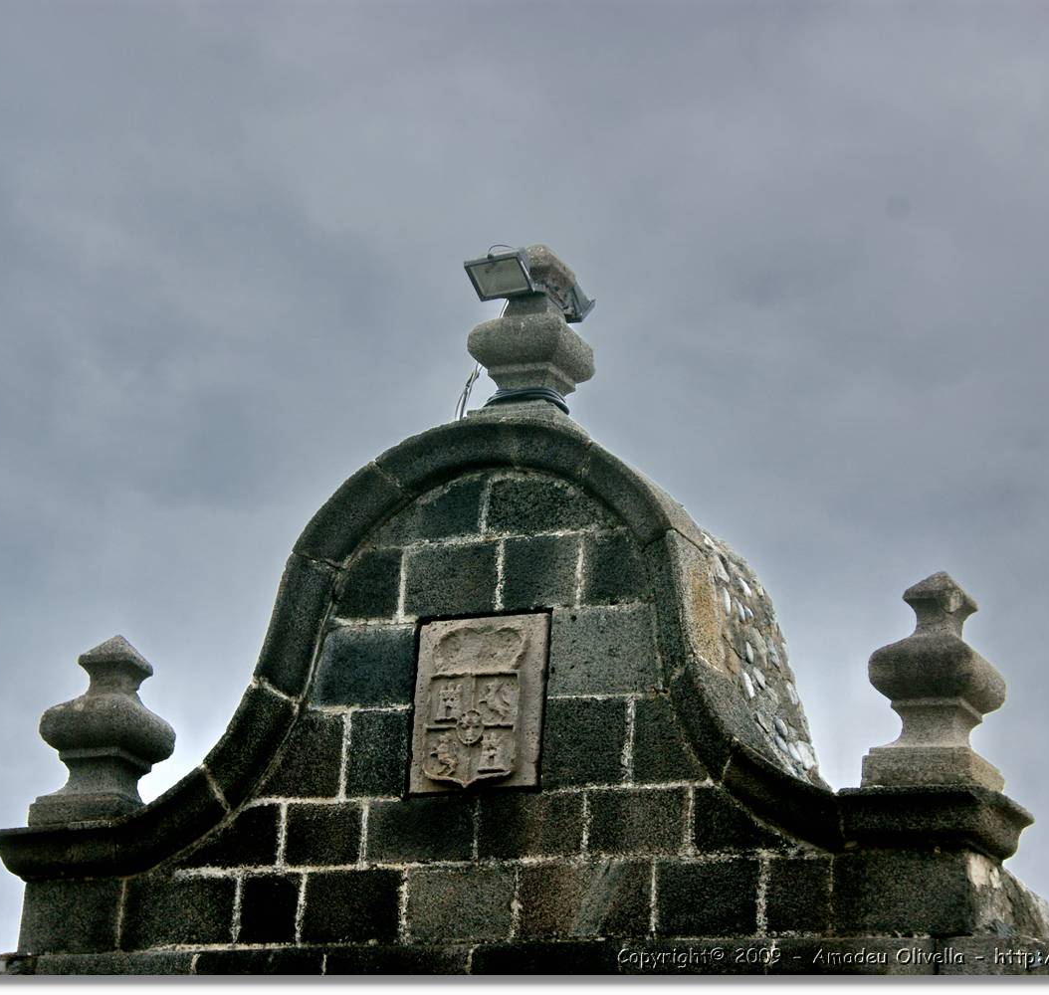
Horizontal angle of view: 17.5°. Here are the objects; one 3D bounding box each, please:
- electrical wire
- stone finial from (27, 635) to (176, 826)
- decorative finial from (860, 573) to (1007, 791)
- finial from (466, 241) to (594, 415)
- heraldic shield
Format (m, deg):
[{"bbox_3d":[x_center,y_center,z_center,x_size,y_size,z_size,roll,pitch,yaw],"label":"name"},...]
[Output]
[{"bbox_3d":[-0.181,-0.577,14.212,0.274,0.452,0.125,-5,-20,25],"label":"electrical wire"},{"bbox_3d":[-1.730,0.995,14.174,0.431,0.879,0.431,-5,-20,25],"label":"stone finial"},{"bbox_3d":[1.537,0.691,12.634,0.431,0.879,0.431,-5,-20,25],"label":"decorative finial"},{"bbox_3d":[0.043,-0.642,13.873,0.431,0.841,0.431,-5,-20,25],"label":"finial"},{"bbox_3d":[-0.156,0.817,13.255,0.547,0.679,0.106,-5,-20,25],"label":"heraldic shield"}]

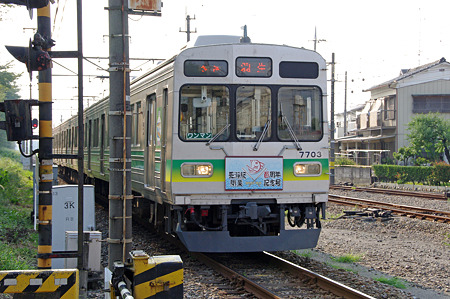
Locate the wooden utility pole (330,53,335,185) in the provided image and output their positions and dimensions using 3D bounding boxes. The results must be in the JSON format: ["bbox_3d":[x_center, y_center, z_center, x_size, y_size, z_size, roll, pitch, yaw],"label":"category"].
[{"bbox_3d":[5.927,-1.672,46.000,0.210,7.200,0.210,0,0,-14],"label":"wooden utility pole"}]

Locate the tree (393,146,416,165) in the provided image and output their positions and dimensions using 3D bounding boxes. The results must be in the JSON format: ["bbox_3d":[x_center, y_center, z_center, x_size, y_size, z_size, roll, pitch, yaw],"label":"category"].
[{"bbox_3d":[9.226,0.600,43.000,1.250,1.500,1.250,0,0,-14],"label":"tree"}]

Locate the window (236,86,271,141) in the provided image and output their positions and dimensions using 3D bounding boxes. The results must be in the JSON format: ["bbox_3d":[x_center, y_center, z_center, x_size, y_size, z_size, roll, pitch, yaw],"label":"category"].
[{"bbox_3d":[0.489,-0.617,14.340,0.600,0.930,0.070,0,0,-14],"label":"window"}]

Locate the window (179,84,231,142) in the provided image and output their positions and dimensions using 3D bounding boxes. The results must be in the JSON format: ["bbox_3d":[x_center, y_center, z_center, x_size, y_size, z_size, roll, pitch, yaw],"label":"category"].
[{"bbox_3d":[-0.339,-0.623,14.200,0.870,0.950,0.070,0,0,-6],"label":"window"}]

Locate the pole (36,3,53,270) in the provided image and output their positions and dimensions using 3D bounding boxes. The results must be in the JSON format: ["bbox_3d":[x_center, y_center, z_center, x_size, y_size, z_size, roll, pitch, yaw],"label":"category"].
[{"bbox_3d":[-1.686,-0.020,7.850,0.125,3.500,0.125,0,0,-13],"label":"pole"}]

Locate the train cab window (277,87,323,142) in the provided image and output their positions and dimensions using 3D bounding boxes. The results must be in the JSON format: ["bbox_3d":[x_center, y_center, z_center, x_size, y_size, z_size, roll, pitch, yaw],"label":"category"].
[{"bbox_3d":[1.298,-0.627,14.580,0.840,0.940,0.070,0,0,-19],"label":"train cab window"}]

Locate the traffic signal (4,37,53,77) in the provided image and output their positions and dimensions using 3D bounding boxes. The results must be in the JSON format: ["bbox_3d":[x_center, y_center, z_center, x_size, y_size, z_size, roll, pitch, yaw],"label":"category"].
[{"bbox_3d":[-1.769,-0.821,7.550,0.430,0.400,0.400,0,0,-13],"label":"traffic signal"}]

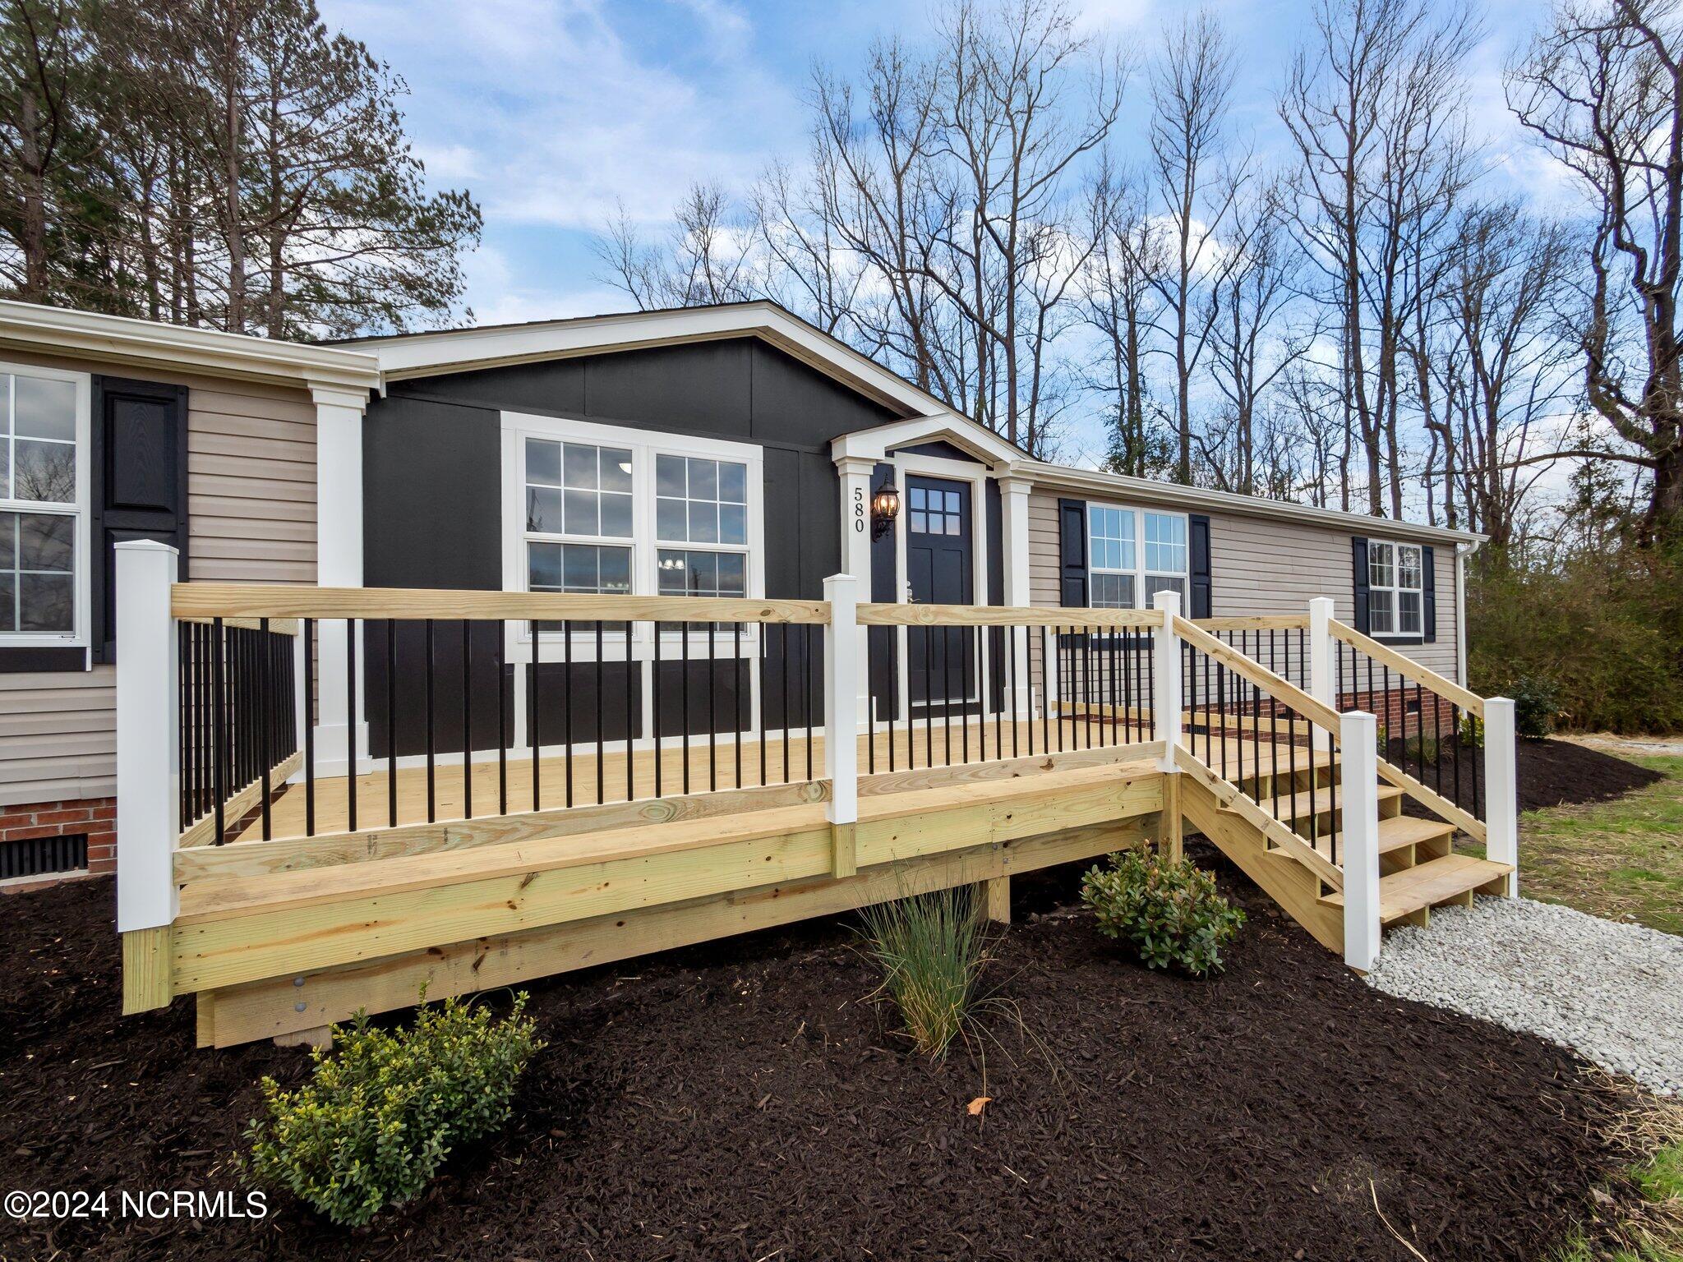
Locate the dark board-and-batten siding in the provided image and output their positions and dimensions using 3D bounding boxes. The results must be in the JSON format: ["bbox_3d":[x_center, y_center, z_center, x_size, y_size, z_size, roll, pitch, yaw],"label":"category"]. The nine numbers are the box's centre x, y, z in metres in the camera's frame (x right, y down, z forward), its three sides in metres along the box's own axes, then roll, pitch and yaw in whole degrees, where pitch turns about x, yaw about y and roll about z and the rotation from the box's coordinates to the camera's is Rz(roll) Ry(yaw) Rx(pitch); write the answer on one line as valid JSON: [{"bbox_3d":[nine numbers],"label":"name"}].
[{"bbox_3d":[-1.094,-0.721,4.852,3.790,2.960,0.110,0,-1,-28],"label":"dark board-and-batten siding"}]

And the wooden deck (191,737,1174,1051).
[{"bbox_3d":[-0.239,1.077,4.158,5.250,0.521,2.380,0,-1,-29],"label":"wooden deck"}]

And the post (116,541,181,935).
[{"bbox_3d":[-1.849,0.270,1.829,0.102,1.025,0.100,0,-1,-28],"label":"post"}]

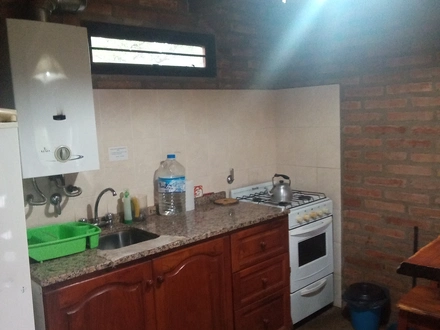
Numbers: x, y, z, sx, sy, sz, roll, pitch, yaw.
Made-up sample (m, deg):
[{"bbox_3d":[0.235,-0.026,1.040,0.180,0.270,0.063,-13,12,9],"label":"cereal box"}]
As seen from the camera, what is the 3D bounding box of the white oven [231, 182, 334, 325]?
[{"bbox_3d":[0.492,0.658,2.760,0.503,0.910,0.590,-9,10,-37],"label":"white oven"}]

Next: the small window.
[{"bbox_3d":[-0.409,-0.731,2.315,0.962,0.304,0.070,-9,10,-37],"label":"small window"}]

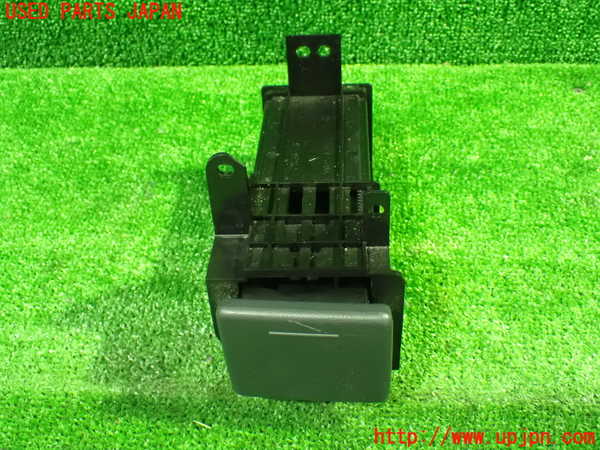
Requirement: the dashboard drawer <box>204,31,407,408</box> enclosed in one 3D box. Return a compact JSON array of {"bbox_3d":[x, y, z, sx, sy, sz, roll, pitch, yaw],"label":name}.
[{"bbox_3d":[0.007,-0.021,0.503,0.121,0.156,0.235,-1,45,4],"label":"dashboard drawer"}]

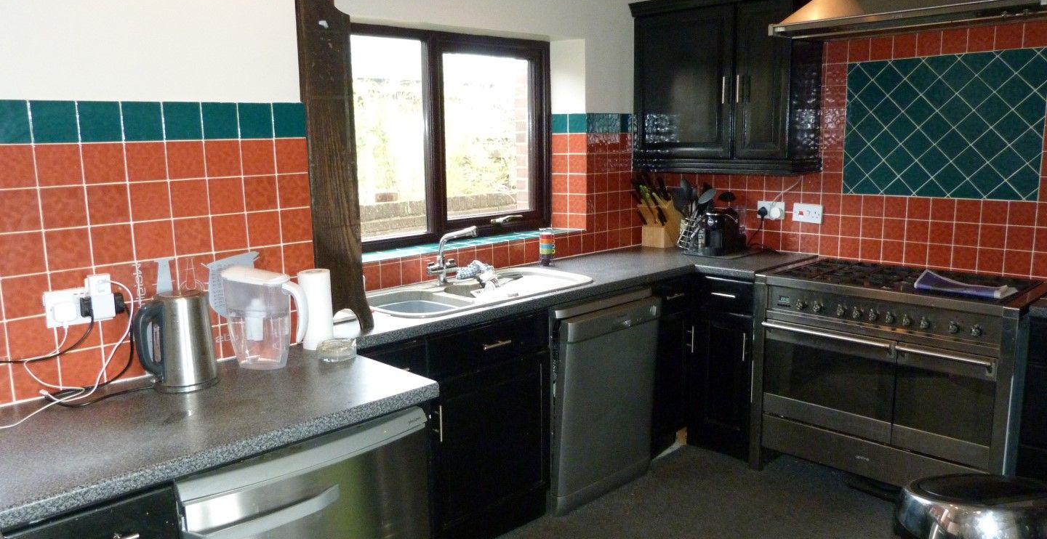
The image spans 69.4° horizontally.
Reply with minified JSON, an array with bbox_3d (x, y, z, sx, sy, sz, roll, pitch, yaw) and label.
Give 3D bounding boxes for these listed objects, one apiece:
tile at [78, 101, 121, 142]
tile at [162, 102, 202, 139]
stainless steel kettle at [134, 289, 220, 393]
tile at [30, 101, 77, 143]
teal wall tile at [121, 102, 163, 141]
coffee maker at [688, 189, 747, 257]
[{"bbox_3d":[-1.039,-0.362,1.857,0.098,0.098,0.008,-11,14,-44],"label":"tile"},{"bbox_3d":[-0.899,-0.390,1.994,0.098,0.098,0.008,-11,14,-44],"label":"tile"},{"bbox_3d":[-0.861,0.175,1.871,0.155,0.236,0.200,7,13,40],"label":"stainless steel kettle"},{"bbox_3d":[-1.109,-0.349,1.789,0.098,0.098,0.008,-11,14,-44],"label":"tile"},{"bbox_3d":[-0.977,-0.379,1.943,0.100,0.100,0.008,-10,14,-42],"label":"teal wall tile"},{"bbox_3d":[1.028,-0.204,3.855,0.145,0.230,0.320,5,12,33],"label":"coffee maker"}]

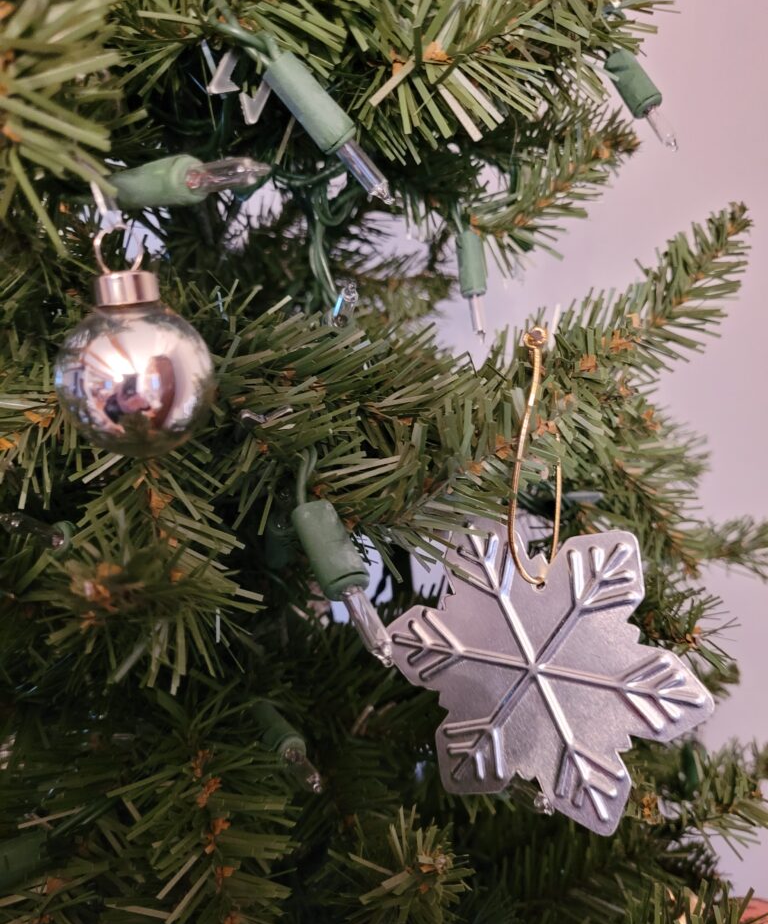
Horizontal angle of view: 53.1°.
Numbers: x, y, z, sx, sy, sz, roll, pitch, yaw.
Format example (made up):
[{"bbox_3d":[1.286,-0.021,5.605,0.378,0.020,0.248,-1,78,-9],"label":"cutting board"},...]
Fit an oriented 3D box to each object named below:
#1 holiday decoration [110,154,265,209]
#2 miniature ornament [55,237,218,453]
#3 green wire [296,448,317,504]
[{"bbox_3d":[-0.044,-0.062,0.168,0.048,0.011,0.011,7,12,30],"label":"holiday decoration"},{"bbox_3d":[-0.060,-0.027,0.186,0.036,0.050,0.036,-5,8,-17],"label":"miniature ornament"},{"bbox_3d":[-0.020,0.004,0.196,0.005,0.014,0.005,-2,9,0],"label":"green wire"}]

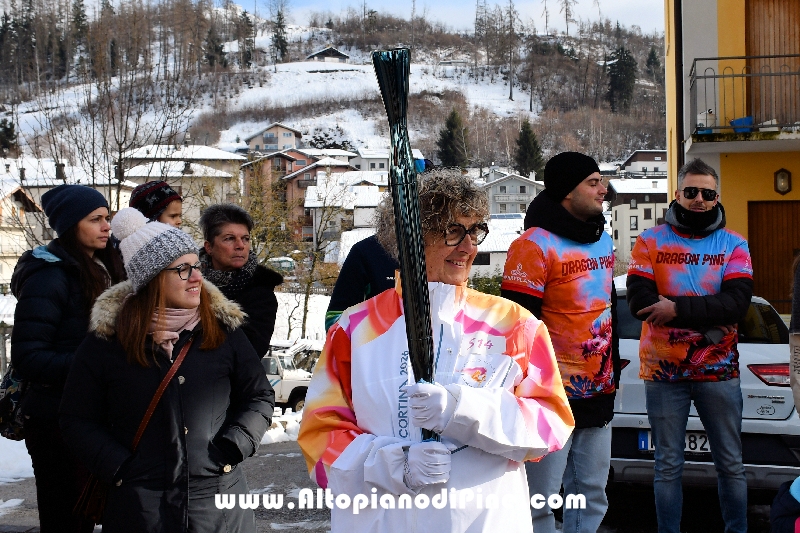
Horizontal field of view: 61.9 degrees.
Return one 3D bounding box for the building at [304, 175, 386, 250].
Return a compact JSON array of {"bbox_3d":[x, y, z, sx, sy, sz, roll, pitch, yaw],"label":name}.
[{"bbox_3d":[-7.706,-7.634,96.000,11.500,10.000,10.500,0,-1,0],"label":"building"}]

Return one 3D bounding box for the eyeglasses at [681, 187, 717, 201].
[{"bbox_3d":[1.275,-0.308,2.870,0.145,0.052,0.140,2,1,15],"label":"eyeglasses"}]

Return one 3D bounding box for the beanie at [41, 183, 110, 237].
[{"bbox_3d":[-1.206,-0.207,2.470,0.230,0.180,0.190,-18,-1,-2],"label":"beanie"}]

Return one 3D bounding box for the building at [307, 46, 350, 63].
[{"bbox_3d":[-25.210,-74.749,235.000,14.500,6.200,12.000,0,-2,-3],"label":"building"}]

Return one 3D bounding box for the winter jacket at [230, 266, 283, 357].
[{"bbox_3d":[-0.655,0.310,2.470,0.500,0.720,0.320,0,0,-27],"label":"winter jacket"}]

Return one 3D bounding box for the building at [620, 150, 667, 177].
[{"bbox_3d":[51.500,-19.400,135.000,12.500,7.200,11.000,0,0,6],"label":"building"}]

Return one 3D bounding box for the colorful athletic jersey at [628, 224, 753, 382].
[{"bbox_3d":[1.242,0.158,2.850,0.500,0.660,0.300,-1,-2,22],"label":"colorful athletic jersey"}]

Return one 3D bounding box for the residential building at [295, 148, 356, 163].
[{"bbox_3d":[-15.425,-20.498,138.000,13.000,7.500,10.000,0,-1,0],"label":"residential building"}]

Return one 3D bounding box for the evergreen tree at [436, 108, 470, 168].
[{"bbox_3d":[11.639,-27.847,145.000,7.200,13.000,7.200,0,-1,0],"label":"evergreen tree"}]

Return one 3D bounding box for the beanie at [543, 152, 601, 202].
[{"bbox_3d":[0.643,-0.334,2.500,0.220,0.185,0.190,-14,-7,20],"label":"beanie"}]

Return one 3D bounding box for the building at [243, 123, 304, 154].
[{"bbox_3d":[-31.000,-30.200,163.000,13.200,8.000,11.000,0,0,0],"label":"building"}]

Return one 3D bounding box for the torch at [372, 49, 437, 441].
[{"bbox_3d":[0.037,0.017,1.180,0.065,0.770,0.065,-5,9,1],"label":"torch"}]

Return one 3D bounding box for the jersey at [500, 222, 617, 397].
[{"bbox_3d":[0.637,0.189,2.680,0.530,0.710,0.350,0,-1,-38],"label":"jersey"}]

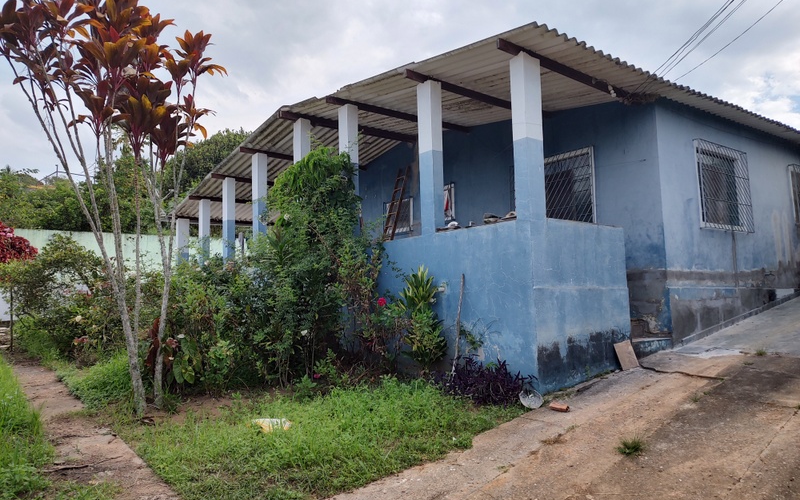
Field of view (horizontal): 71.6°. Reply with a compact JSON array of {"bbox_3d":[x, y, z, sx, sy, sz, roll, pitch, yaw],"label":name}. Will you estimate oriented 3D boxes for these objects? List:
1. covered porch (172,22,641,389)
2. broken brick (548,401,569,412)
[{"bbox_3d":[-1.432,-0.185,12.372,3.450,4.870,14.000,3,-7,-38],"label":"covered porch"},{"bbox_3d":[1.552,1.522,5.380,0.175,0.060,0.110,-7,-2,33],"label":"broken brick"}]

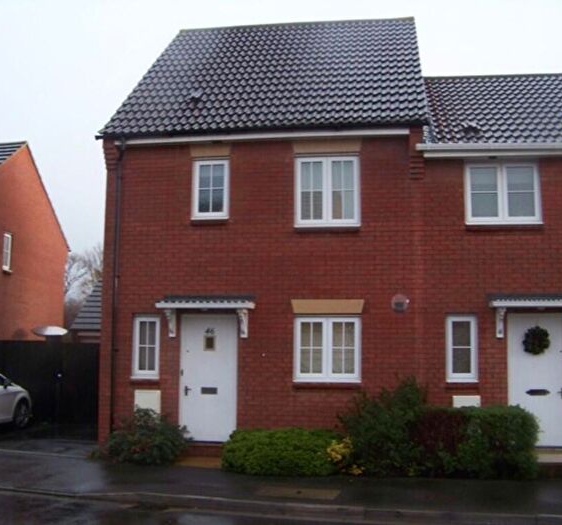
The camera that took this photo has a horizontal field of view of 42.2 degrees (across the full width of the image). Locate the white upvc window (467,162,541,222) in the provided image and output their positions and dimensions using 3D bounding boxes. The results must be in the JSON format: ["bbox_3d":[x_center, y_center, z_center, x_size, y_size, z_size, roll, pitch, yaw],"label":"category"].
[{"bbox_3d":[3.408,-1.048,11.164,1.165,0.975,0.110,-1,-7,9],"label":"white upvc window"}]

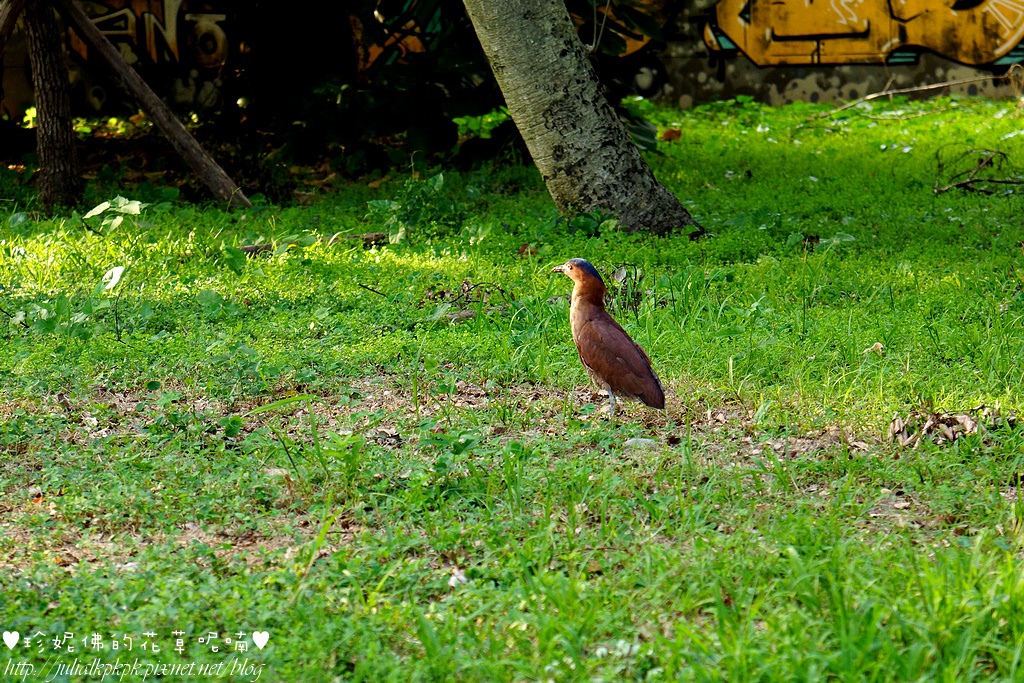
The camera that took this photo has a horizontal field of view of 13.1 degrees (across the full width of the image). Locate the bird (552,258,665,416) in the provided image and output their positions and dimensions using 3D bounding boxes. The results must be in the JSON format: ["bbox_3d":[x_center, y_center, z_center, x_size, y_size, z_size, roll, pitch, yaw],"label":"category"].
[{"bbox_3d":[0.225,-0.005,10.400,0.265,0.375,0.140,1,6,7],"label":"bird"}]

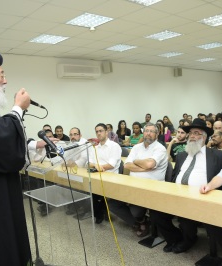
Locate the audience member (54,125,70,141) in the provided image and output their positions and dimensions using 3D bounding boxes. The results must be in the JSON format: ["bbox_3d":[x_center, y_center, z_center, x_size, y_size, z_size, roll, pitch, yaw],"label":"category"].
[{"bbox_3d":[-1.224,0.500,6.061,0.500,1.278,0.720,1,6,37],"label":"audience member"}]

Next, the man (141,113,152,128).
[{"bbox_3d":[1.015,0.148,8.023,0.500,1.369,0.720,1,7,41],"label":"man"}]

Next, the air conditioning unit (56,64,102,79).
[{"bbox_3d":[-0.806,-1.585,7.268,1.200,0.350,0.220,-8,7,-41],"label":"air conditioning unit"}]

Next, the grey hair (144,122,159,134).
[{"bbox_3d":[0.494,-0.057,3.327,0.180,0.150,0.190,-1,6,25],"label":"grey hair"}]

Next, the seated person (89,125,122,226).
[{"bbox_3d":[-0.165,0.579,3.800,0.500,1.405,0.700,1,7,38],"label":"seated person"}]

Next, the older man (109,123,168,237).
[{"bbox_3d":[0.425,0.597,3.249,0.580,1.401,0.720,1,6,37],"label":"older man"}]

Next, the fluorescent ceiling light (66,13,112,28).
[{"bbox_3d":[-0.327,-1.691,4.199,0.560,0.070,0.560,-8,7,-41],"label":"fluorescent ceiling light"}]

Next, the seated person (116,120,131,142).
[{"bbox_3d":[0.194,0.381,6.314,0.480,1.307,0.720,1,6,37],"label":"seated person"}]

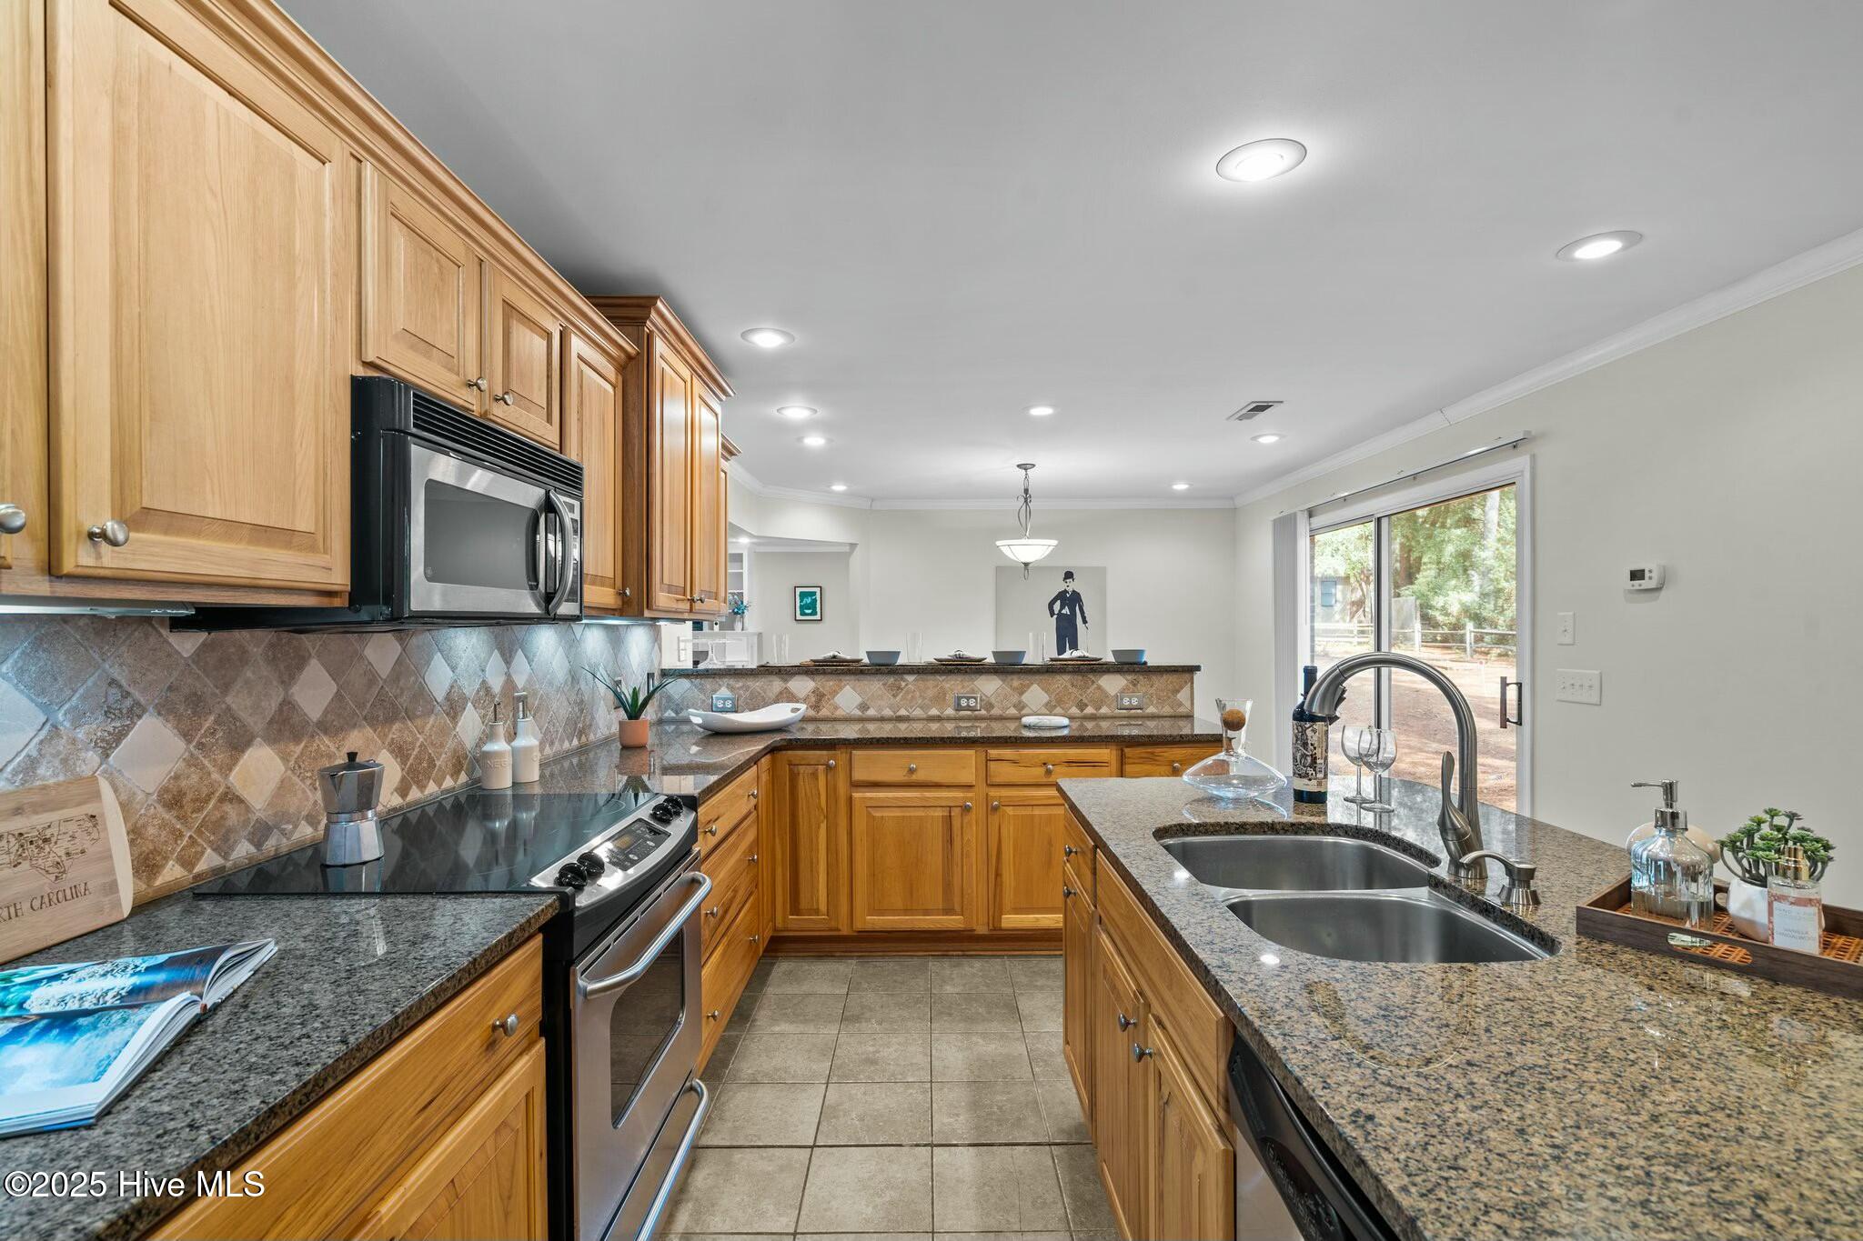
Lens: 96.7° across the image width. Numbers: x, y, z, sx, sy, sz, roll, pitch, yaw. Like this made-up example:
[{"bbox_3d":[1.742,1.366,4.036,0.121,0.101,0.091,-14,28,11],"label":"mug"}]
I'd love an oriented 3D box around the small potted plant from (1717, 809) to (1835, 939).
[{"bbox_3d":[1.169,0.353,1.146,0.114,0.172,0.114,0,-1,-45],"label":"small potted plant"}]

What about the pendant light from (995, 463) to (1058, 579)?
[{"bbox_3d":[0.647,-0.670,5.600,0.415,0.780,0.415,0,-1,0],"label":"pendant light"}]

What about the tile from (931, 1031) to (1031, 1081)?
[{"bbox_3d":[0.154,1.372,2.592,0.302,0.010,0.302,0,0,0],"label":"tile"}]

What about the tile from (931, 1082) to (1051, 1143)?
[{"bbox_3d":[0.157,1.384,2.319,0.303,0.010,0.303,0,-1,0],"label":"tile"}]

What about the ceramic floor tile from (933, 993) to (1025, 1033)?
[{"bbox_3d":[0.154,1.390,2.936,0.304,0.010,0.304,0,0,0],"label":"ceramic floor tile"}]

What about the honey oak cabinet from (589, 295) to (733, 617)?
[{"bbox_3d":[-1.051,-0.488,3.004,0.450,0.960,0.990,0,0,0],"label":"honey oak cabinet"}]

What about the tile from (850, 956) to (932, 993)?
[{"bbox_3d":[-0.153,1.377,3.177,0.302,0.010,0.302,0,0,0],"label":"tile"}]

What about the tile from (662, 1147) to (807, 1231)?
[{"bbox_3d":[-0.454,1.371,1.993,0.302,0.010,0.302,0,0,0],"label":"tile"}]

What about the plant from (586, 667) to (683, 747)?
[{"bbox_3d":[-1.100,0.319,3.044,0.345,0.286,0.270,0,0,0],"label":"plant"}]

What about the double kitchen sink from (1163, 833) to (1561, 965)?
[{"bbox_3d":[0.708,0.577,1.439,0.520,0.210,0.790,0,0,0],"label":"double kitchen sink"}]

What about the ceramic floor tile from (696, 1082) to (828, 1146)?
[{"bbox_3d":[-0.458,1.385,2.315,0.303,0.010,0.303,0,-1,0],"label":"ceramic floor tile"}]

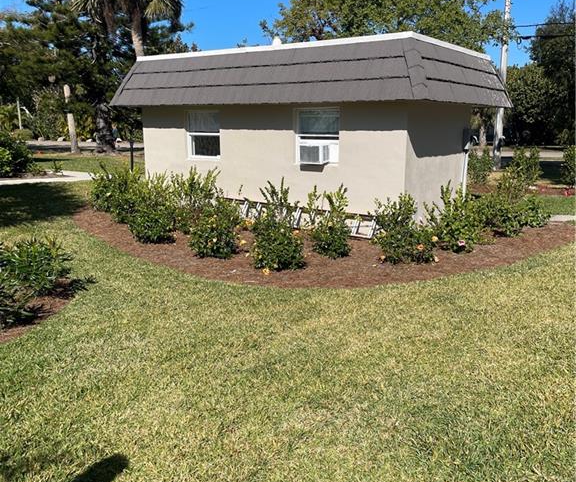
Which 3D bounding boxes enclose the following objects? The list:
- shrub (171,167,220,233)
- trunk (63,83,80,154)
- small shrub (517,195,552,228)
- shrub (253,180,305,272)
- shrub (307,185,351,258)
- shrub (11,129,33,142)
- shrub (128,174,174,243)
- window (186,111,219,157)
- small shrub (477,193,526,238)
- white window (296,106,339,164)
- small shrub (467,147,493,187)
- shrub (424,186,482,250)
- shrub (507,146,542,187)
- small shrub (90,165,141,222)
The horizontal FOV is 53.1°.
[{"bbox_3d":[-1.694,-0.777,10.442,0.887,1.102,0.816,-2,12,-9],"label":"shrub"},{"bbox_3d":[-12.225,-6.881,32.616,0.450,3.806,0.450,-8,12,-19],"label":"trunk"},{"bbox_3d":[4.722,-0.597,11.026,0.634,0.547,0.583,5,13,23],"label":"small shrub"},{"bbox_3d":[-0.117,-0.215,7.058,0.660,1.074,0.640,0,12,0],"label":"shrub"},{"bbox_3d":[0.601,-0.307,8.423,0.631,1.008,0.580,1,12,4],"label":"shrub"},{"bbox_3d":[-21.091,-8.285,45.548,1.800,1.021,1.600,0,12,0],"label":"shrub"},{"bbox_3d":[-2.302,-0.578,9.538,0.779,1.074,0.716,-3,12,-13],"label":"shrub"},{"bbox_3d":[-1.706,-2.156,11.712,0.920,0.975,0.110,8,14,35],"label":"window"},{"bbox_3d":[3.396,-0.422,9.106,0.740,0.659,0.700,0,12,0],"label":"small shrub"},{"bbox_3d":[0.523,-1.729,9.524,0.880,0.950,0.150,8,14,34],"label":"white window"},{"bbox_3d":[5.422,-2.108,16.262,0.800,1.044,0.780,0,12,0],"label":"small shrub"},{"bbox_3d":[2.638,-0.418,9.073,0.895,0.973,0.823,4,12,16],"label":"shrub"},{"bbox_3d":[6.525,-2.047,15.796,1.000,1.122,0.920,0,12,0],"label":"shrub"},{"bbox_3d":[-3.217,-0.916,10.663,0.930,0.955,0.850,0,12,0],"label":"small shrub"}]

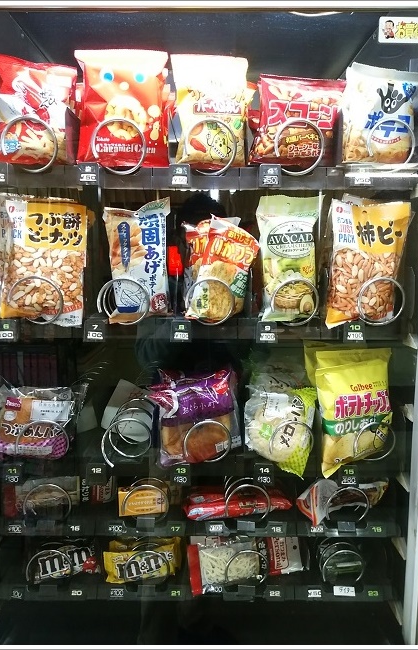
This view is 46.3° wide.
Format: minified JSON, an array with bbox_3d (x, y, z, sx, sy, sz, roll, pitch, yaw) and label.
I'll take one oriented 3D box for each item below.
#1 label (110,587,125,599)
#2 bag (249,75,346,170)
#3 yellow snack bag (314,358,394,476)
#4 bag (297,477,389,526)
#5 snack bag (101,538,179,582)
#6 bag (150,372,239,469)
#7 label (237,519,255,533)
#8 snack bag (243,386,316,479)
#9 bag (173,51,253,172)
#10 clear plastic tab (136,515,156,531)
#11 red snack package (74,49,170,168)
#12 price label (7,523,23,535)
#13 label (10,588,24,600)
[{"bbox_3d":[-0.148,0.431,0.789,0.021,0.015,0.003,0,8,-1],"label":"label"},{"bbox_3d":[0.127,-0.291,0.704,0.120,0.124,0.042,4,8,-2],"label":"bag"},{"bbox_3d":[0.257,0.160,0.852,0.156,0.199,0.050,-2,5,-18],"label":"yellow snack bag"},{"bbox_3d":[0.223,0.295,0.817,0.145,0.062,0.050,-1,9,-13],"label":"bag"},{"bbox_3d":[-0.125,0.439,0.899,0.130,0.060,0.030,-5,8,-5],"label":"snack bag"},{"bbox_3d":[-0.023,0.151,0.782,0.135,0.143,0.060,0,8,-1],"label":"bag"},{"bbox_3d":[0.065,0.355,0.860,0.033,0.019,0.005,0,7,0],"label":"label"},{"bbox_3d":[0.115,0.171,0.785,0.097,0.124,0.055,10,8,-3],"label":"snack bag"},{"bbox_3d":[0.002,-0.304,0.700,0.110,0.152,0.042,0,8,-1],"label":"bag"},{"bbox_3d":[-0.118,0.376,0.921,0.034,0.027,0.004,0,-13,0],"label":"clear plastic tab"},{"bbox_3d":[-0.137,-0.345,0.786,0.148,0.179,0.060,-1,7,-6],"label":"red snack package"},{"bbox_3d":[-0.306,0.320,0.768,0.021,0.015,0.003,0,8,-1],"label":"price label"},{"bbox_3d":[-0.308,0.433,0.786,0.021,0.015,0.003,0,8,-1],"label":"label"}]

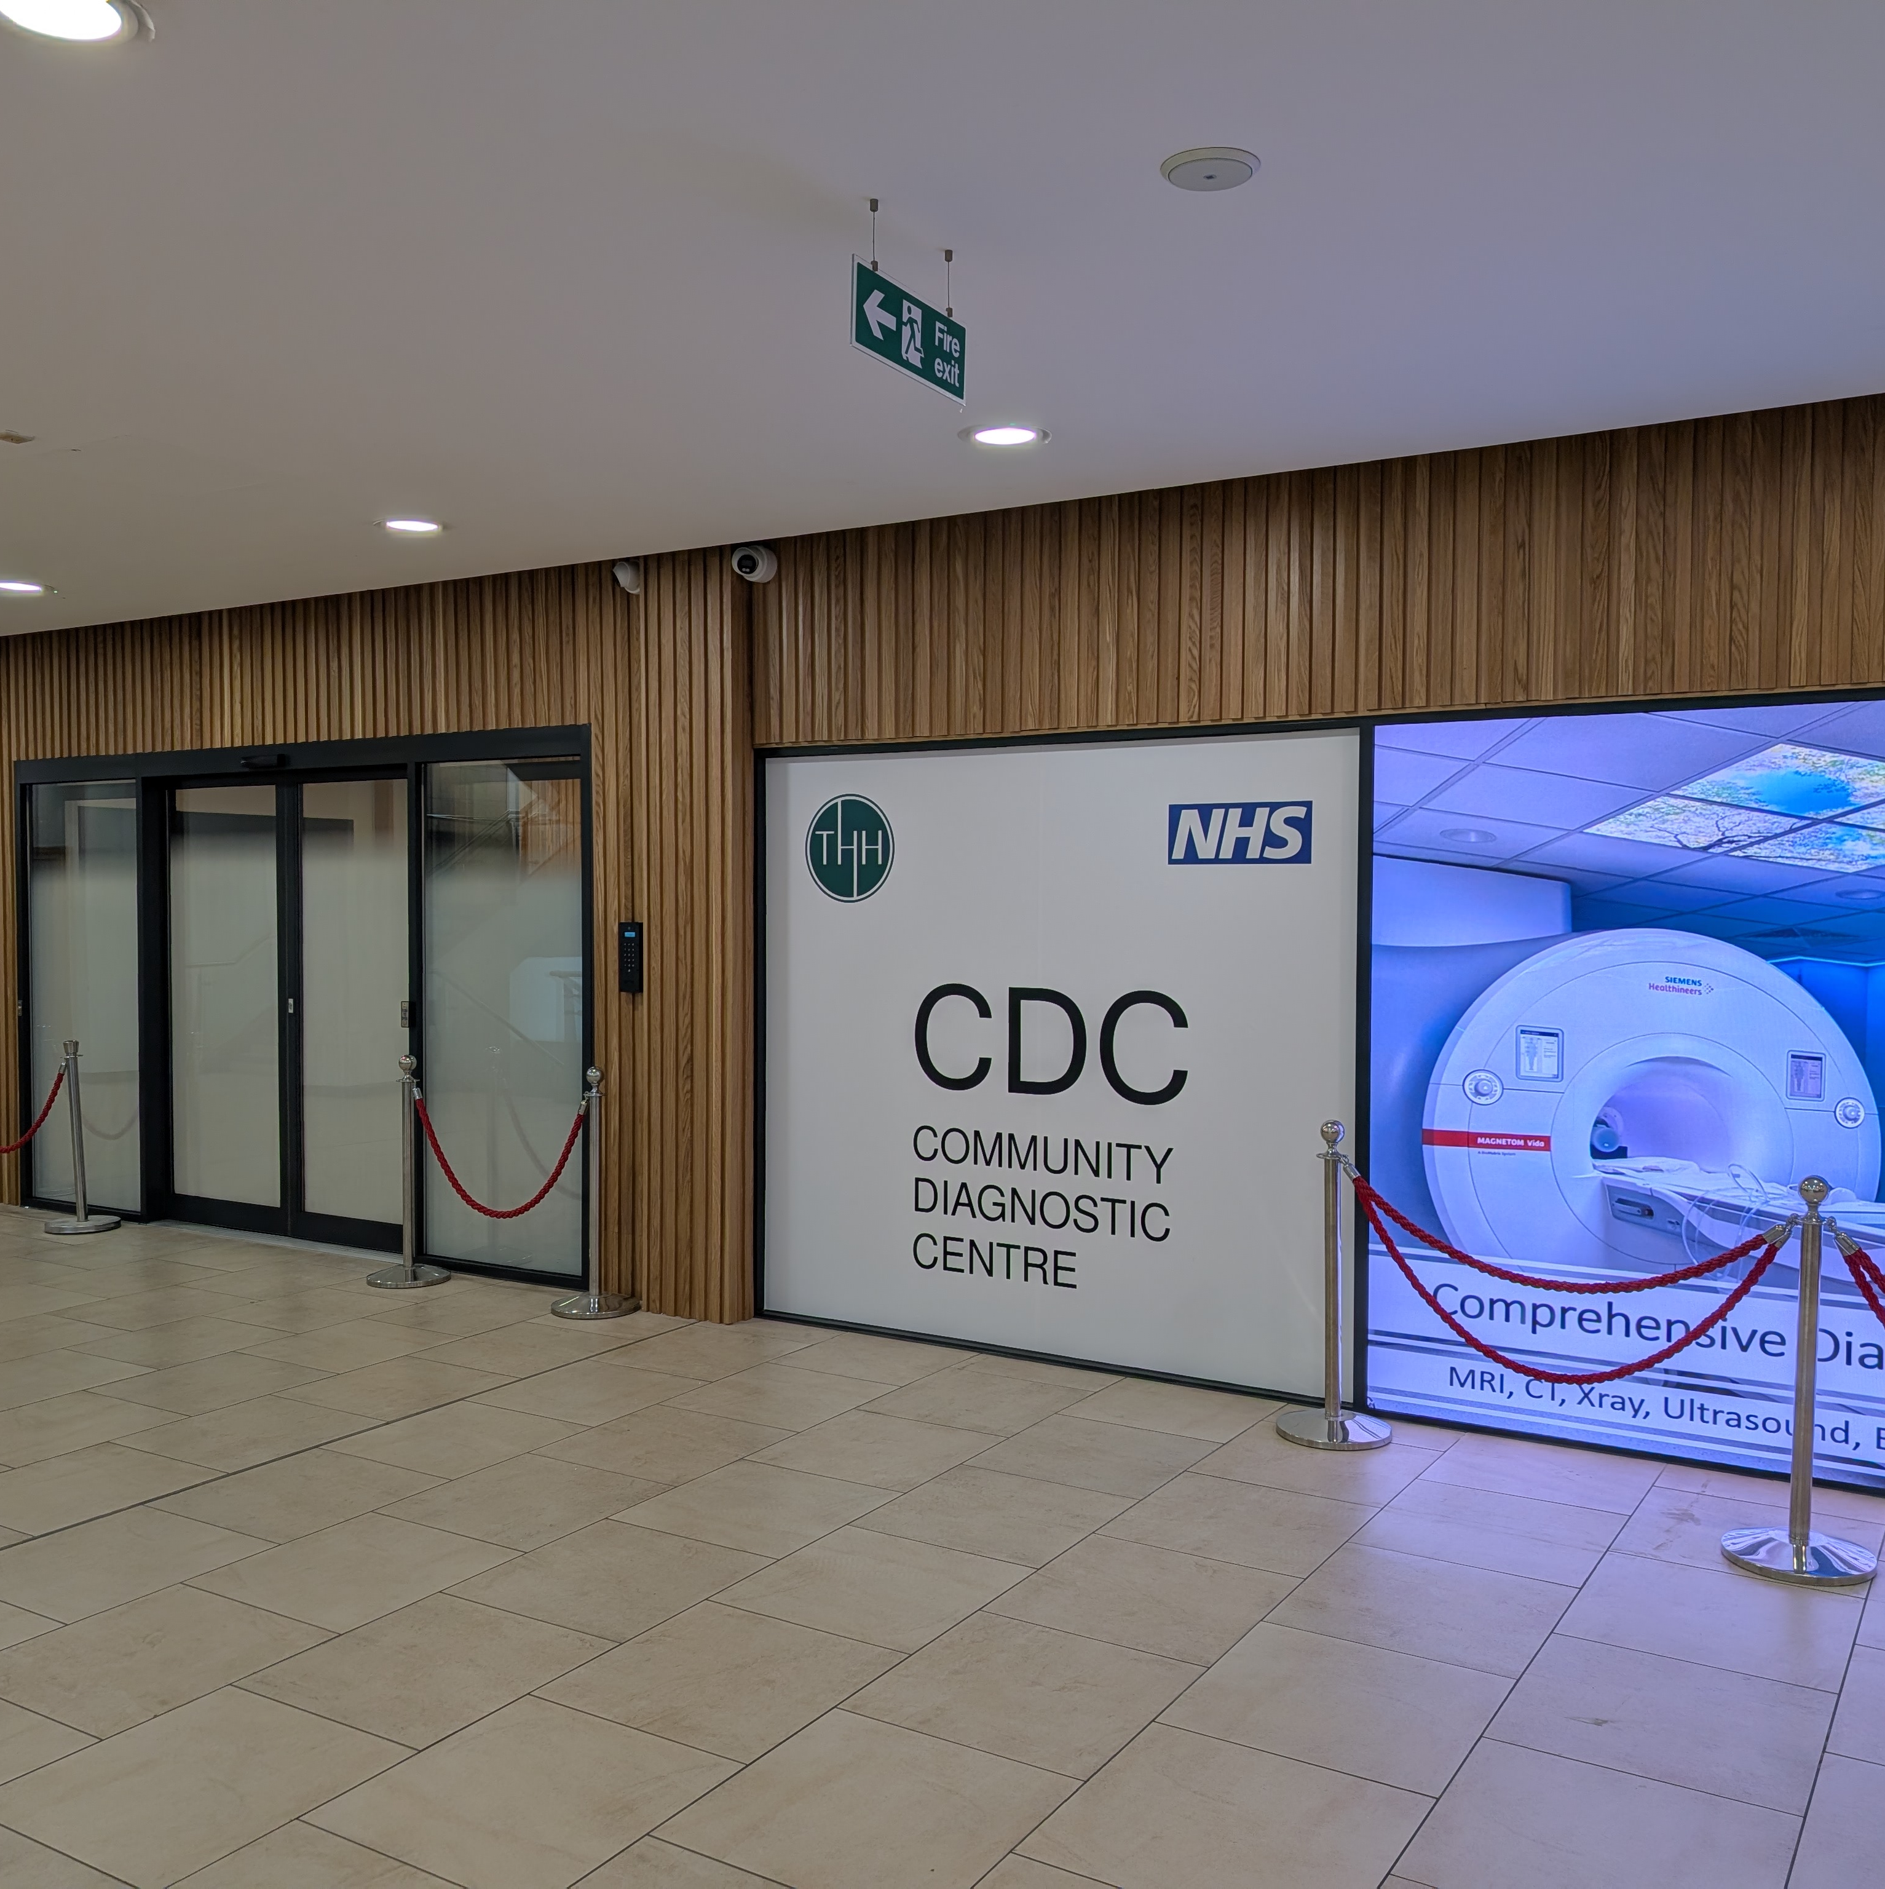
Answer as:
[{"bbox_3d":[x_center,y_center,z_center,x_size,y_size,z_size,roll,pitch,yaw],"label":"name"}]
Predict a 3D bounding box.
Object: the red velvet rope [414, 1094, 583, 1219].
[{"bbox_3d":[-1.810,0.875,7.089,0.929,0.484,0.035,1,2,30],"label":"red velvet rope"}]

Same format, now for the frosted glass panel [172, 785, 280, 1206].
[{"bbox_3d":[-3.453,0.292,8.436,0.895,2.140,0.060,1,2,30],"label":"frosted glass panel"}]

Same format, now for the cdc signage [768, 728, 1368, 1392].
[{"bbox_3d":[0.329,0.370,6.117,2.305,2.129,0.040,1,2,30],"label":"cdc signage"}]

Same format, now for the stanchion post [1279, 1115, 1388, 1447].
[{"bbox_3d":[1.193,1.010,5.283,0.346,0.950,0.346,1,2,30],"label":"stanchion post"}]

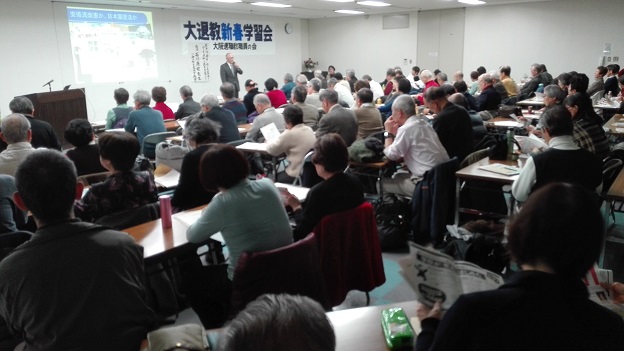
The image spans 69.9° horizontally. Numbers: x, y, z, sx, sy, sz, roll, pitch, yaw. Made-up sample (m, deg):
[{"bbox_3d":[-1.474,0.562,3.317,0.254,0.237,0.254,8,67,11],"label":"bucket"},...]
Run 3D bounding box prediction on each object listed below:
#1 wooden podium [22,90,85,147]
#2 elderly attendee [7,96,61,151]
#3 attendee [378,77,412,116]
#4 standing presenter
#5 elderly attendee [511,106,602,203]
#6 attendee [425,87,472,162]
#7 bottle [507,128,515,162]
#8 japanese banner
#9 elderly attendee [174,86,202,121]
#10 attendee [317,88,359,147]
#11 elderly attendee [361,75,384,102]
[{"bbox_3d":[-4.141,-0.800,7.226,0.500,1.120,1.080,3,15,15],"label":"wooden podium"},{"bbox_3d":[-3.156,-0.265,5.011,0.500,1.239,0.780,-11,18,-32],"label":"elderly attendee"},{"bbox_3d":[1.319,-0.847,6.916,0.800,1.228,0.480,11,19,36],"label":"attendee"},{"bbox_3d":[-1.724,-1.747,9.514,0.520,1.651,0.360,-11,18,-34],"label":"standing presenter"},{"bbox_3d":[1.731,0.108,3.331,0.530,1.252,0.800,-10,17,-29],"label":"elderly attendee"},{"bbox_3d":[1.230,-0.211,4.334,0.850,1.271,0.520,11,19,38],"label":"attendee"},{"bbox_3d":[1.666,-0.260,3.750,0.064,0.270,0.064,-1,15,0],"label":"bottle"},{"bbox_3d":[-2.015,-3.510,11.374,0.020,0.840,2.930,12,20,41],"label":"japanese banner"},{"bbox_3d":[-1.950,-0.799,6.991,0.480,1.195,0.780,-14,20,-40],"label":"elderly attendee"},{"bbox_3d":[0.166,-0.300,4.795,0.800,1.241,0.520,14,21,43],"label":"attendee"},{"bbox_3d":[1.060,-1.171,8.135,0.800,1.223,0.480,12,20,38],"label":"elderly attendee"}]

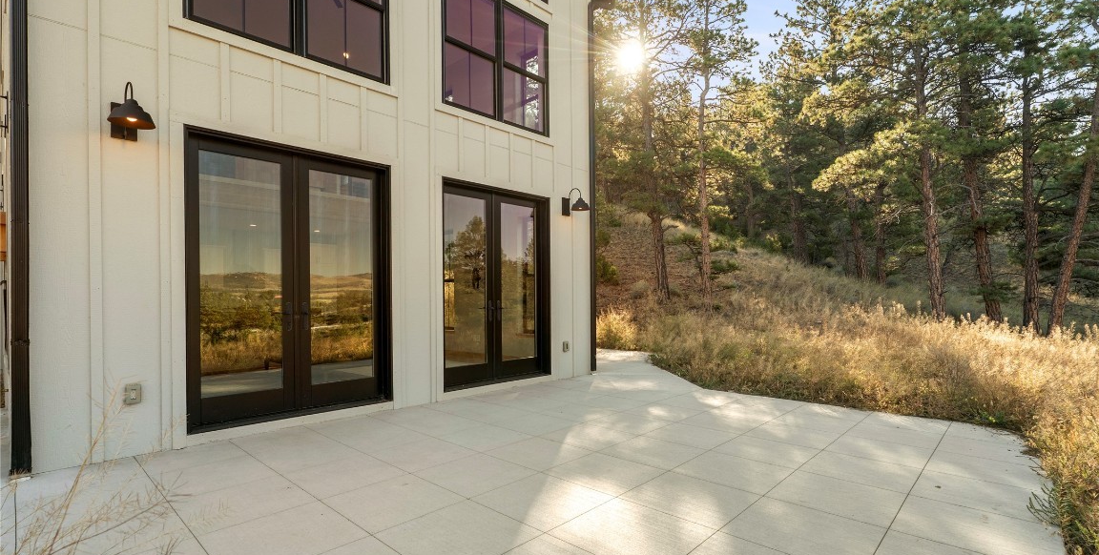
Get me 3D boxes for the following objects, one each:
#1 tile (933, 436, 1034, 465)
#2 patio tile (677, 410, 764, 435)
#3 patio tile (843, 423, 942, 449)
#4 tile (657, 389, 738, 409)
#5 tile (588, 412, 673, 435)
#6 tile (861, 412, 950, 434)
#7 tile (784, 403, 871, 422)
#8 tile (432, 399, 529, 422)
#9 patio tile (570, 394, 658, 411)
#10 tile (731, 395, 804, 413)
[{"bbox_3d":[3.368,1.337,3.750,0.590,0.050,0.599,-3,-4,44],"label":"tile"},{"bbox_3d":[1.620,1.389,4.595,0.621,0.050,0.599,-3,-4,44],"label":"patio tile"},{"bbox_3d":[2.931,1.359,4.168,0.621,0.050,0.599,-3,-4,44],"label":"patio tile"},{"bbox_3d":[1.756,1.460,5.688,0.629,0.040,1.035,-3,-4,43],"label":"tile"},{"bbox_3d":[0.757,1.395,4.593,0.621,0.050,0.599,-3,-4,44],"label":"tile"},{"bbox_3d":[3.383,1.395,4.665,0.629,0.040,0.609,-3,-4,43],"label":"tile"},{"bbox_3d":[2.927,1.421,5.097,0.629,0.040,0.609,-3,-4,43],"label":"tile"},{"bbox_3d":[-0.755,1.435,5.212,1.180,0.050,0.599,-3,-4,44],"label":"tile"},{"bbox_3d":[0.728,1.458,5.519,0.629,0.040,0.627,-3,-4,43],"label":"patio tile"},{"bbox_3d":[2.449,1.423,5.459,0.621,0.050,0.599,-3,-4,44],"label":"tile"}]

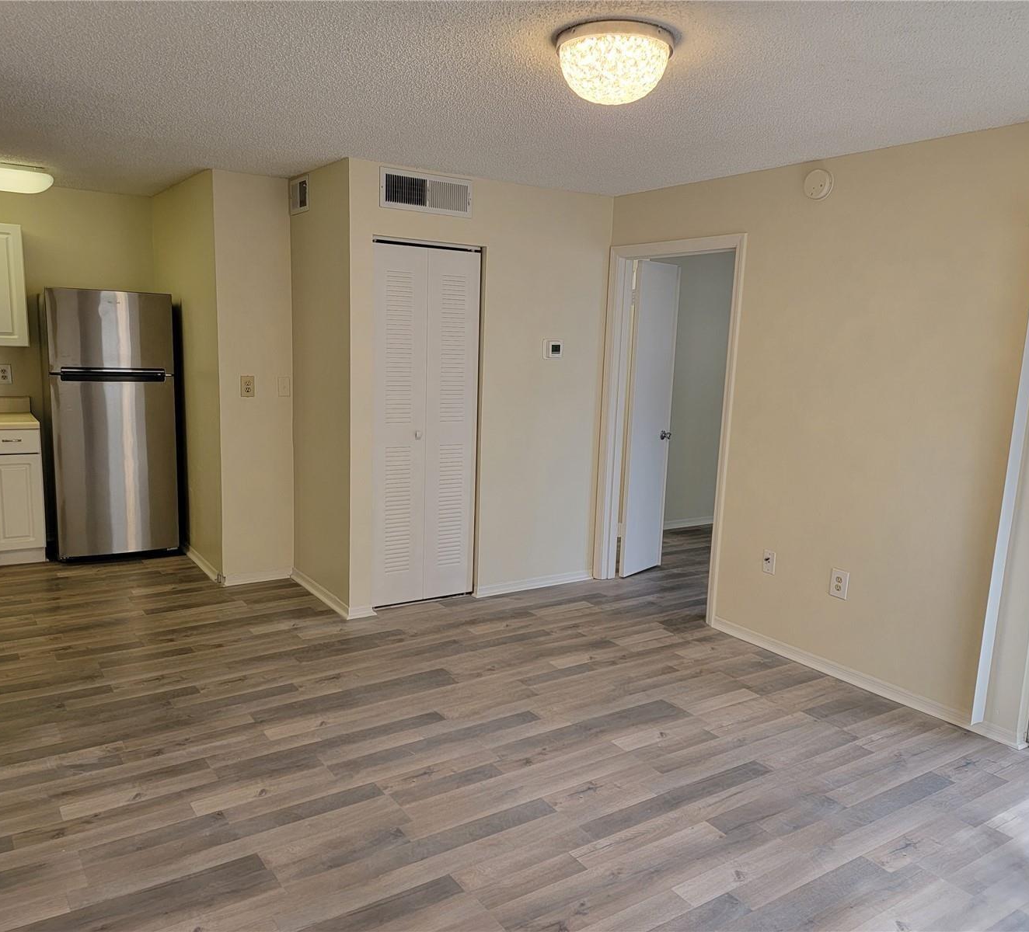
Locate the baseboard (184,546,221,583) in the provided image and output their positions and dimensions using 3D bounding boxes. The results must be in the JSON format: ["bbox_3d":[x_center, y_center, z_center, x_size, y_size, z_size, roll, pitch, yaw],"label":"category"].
[{"bbox_3d":[-1.994,0.629,5.521,0.018,0.077,0.820,-4,11,-33],"label":"baseboard"}]

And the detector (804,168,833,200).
[{"bbox_3d":[1.418,-1.312,4.023,0.038,0.145,0.145,-4,11,-33],"label":"detector"}]

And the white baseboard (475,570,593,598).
[{"bbox_3d":[0.145,0.728,5.381,0.893,0.070,0.013,-4,11,-34],"label":"white baseboard"}]

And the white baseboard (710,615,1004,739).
[{"bbox_3d":[1.557,0.979,4.128,0.013,0.070,1.587,-4,11,-34],"label":"white baseboard"}]

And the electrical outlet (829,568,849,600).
[{"bbox_3d":[1.548,0.564,4.096,0.011,0.134,0.093,-4,11,-34],"label":"electrical outlet"}]

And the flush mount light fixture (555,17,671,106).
[{"bbox_3d":[0.280,-1.115,2.438,0.325,0.167,0.325,2,9,0],"label":"flush mount light fixture"}]

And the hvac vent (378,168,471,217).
[{"bbox_3d":[-0.461,-1.443,4.568,0.548,0.198,0.020,-4,11,-34],"label":"hvac vent"}]

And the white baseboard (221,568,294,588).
[{"bbox_3d":[-1.579,0.680,5.302,0.422,0.070,0.013,-4,11,-34],"label":"white baseboard"}]

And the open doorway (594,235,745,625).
[{"bbox_3d":[0.902,-0.232,5.077,0.130,2.114,1.061,-4,11,-34],"label":"open doorway"}]

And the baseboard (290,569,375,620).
[{"bbox_3d":[-1.087,0.732,5.087,0.168,0.071,0.904,-4,11,-34],"label":"baseboard"}]

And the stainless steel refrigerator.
[{"bbox_3d":[-2.757,-0.294,5.863,0.735,1.740,0.680,-4,11,-33],"label":"stainless steel refrigerator"}]

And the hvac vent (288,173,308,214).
[{"bbox_3d":[-1.238,-1.557,4.941,0.022,0.200,0.290,-4,11,-33],"label":"hvac vent"}]

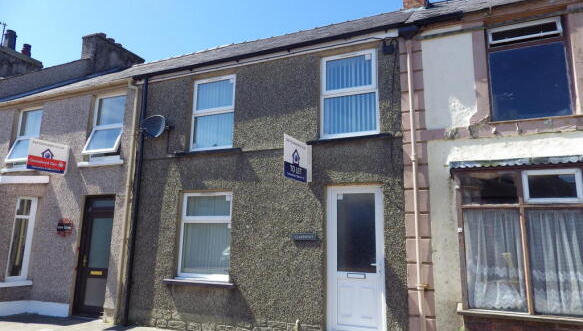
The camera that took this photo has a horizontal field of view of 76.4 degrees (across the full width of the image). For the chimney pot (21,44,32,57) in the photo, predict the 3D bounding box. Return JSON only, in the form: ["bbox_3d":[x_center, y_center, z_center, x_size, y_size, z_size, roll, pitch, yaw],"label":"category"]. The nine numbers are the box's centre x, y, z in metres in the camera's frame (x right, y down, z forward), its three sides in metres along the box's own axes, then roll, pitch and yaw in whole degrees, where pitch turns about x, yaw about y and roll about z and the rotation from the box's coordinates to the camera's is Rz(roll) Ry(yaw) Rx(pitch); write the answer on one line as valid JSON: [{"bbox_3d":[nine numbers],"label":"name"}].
[{"bbox_3d":[-10.461,-4.538,14.643,0.250,0.460,0.250,1,-10,0],"label":"chimney pot"}]

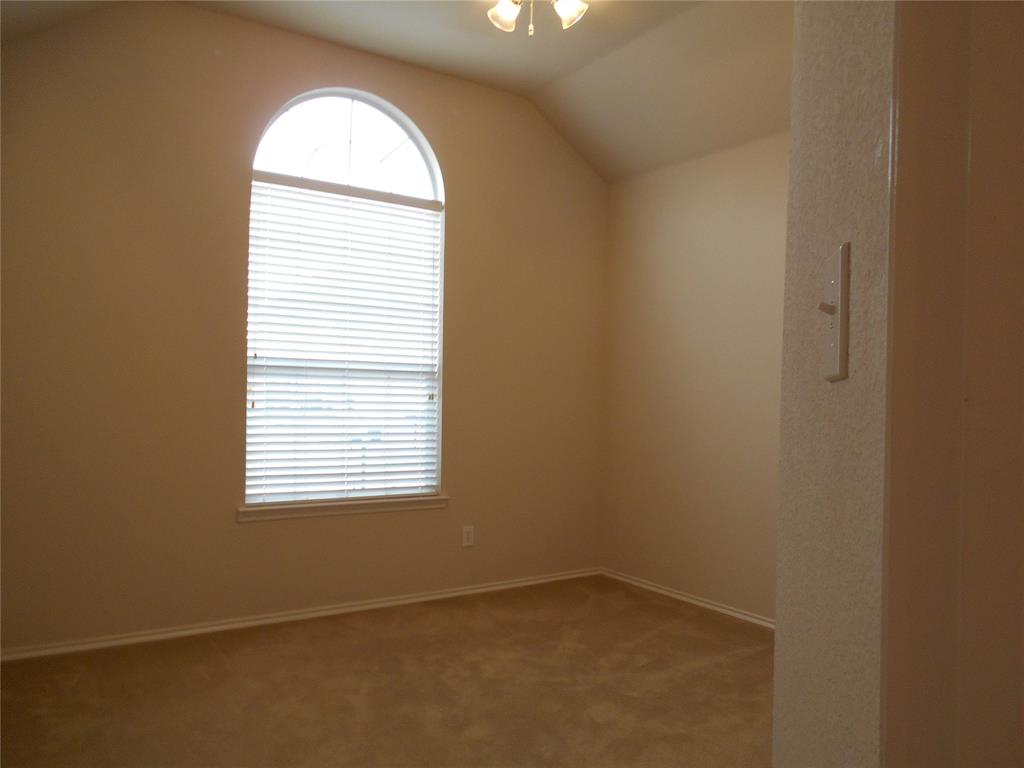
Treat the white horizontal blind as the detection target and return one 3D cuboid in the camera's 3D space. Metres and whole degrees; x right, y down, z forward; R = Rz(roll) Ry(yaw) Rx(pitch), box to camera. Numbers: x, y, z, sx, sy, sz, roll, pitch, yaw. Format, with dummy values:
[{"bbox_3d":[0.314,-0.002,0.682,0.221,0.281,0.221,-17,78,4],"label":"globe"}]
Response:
[{"bbox_3d":[-0.833,-0.209,3.905,1.012,1.582,0.065,2,-1,-34],"label":"white horizontal blind"}]

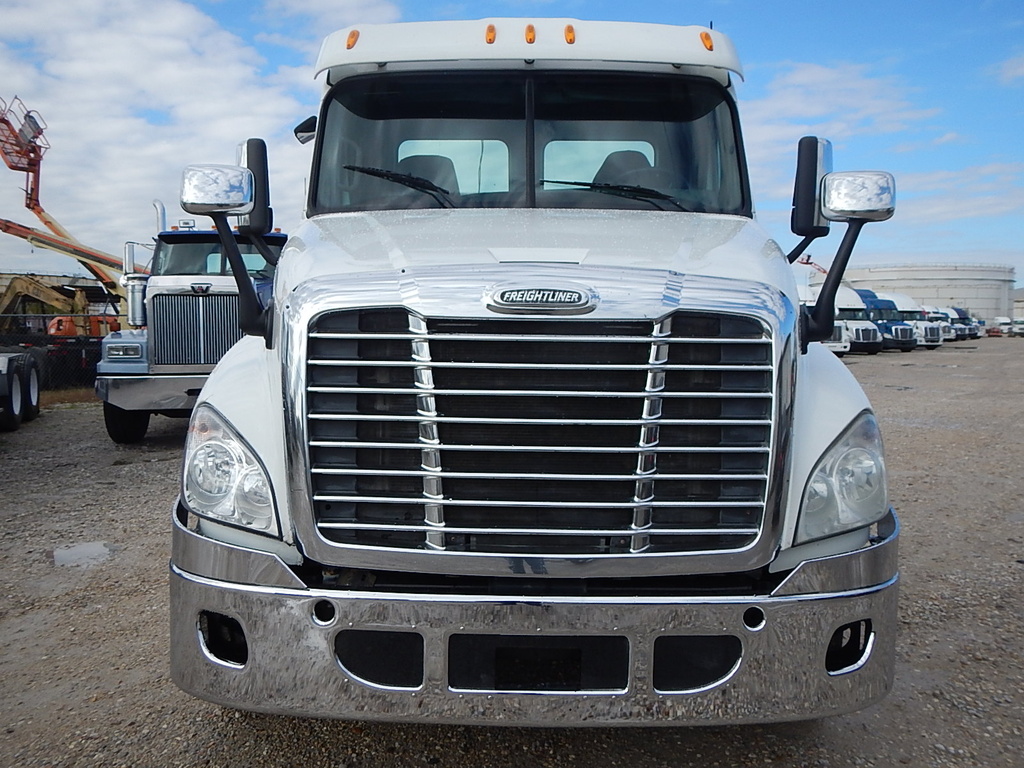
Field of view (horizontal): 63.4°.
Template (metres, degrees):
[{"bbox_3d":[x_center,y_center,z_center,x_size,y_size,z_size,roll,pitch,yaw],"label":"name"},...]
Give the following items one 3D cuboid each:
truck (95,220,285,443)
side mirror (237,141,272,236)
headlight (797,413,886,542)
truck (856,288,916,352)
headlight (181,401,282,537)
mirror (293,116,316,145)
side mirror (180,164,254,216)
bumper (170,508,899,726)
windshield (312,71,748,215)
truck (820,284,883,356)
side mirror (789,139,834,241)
[{"bbox_3d":[-4.429,-0.988,13.076,2.500,3.000,7.000,0,4,-13],"label":"truck"},{"bbox_3d":[-1.247,-0.944,4.013,0.210,0.480,0.140,1,4,13],"label":"side mirror"},{"bbox_3d":[1.038,0.282,2.667,0.380,0.400,0.370,0,4,0],"label":"headlight"},{"bbox_3d":[22.070,-4.067,52.481,2.550,3.900,7.700,0,4,-13],"label":"truck"},{"bbox_3d":[-0.872,0.255,2.666,0.380,0.400,0.370,0,4,0],"label":"headlight"},{"bbox_3d":[-1.053,-1.329,4.366,0.200,0.155,0.160,0,4,0],"label":"mirror"},{"bbox_3d":[-1.064,-0.687,2.989,0.250,0.185,0.125,1,4,12],"label":"side mirror"},{"bbox_3d":[0.079,0.698,2.617,2.420,0.570,0.500,0,4,0],"label":"bumper"},{"bbox_3d":[0.095,-1.154,3.967,2.080,0.780,0.260,1,-21,0],"label":"windshield"},{"bbox_3d":[17.918,-3.792,48.192,2.550,3.900,7.700,0,4,-13],"label":"truck"},{"bbox_3d":[1.443,-0.945,4.011,0.210,0.480,0.140,0,4,-13],"label":"side mirror"}]

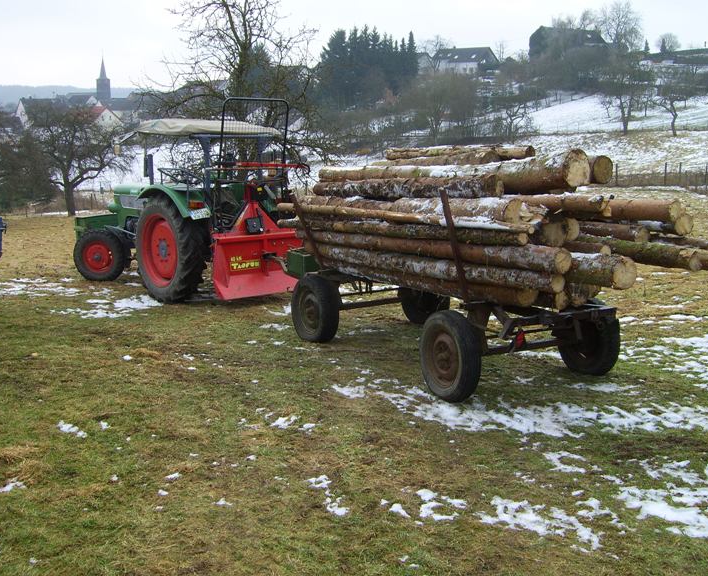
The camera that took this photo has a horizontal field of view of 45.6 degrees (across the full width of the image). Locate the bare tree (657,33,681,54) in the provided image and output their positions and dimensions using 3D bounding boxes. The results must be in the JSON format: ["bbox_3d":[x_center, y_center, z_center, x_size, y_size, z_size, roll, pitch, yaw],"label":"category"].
[{"bbox_3d":[74.606,-58.119,200.000,5.693,4.982,5.409,3,10,20],"label":"bare tree"}]

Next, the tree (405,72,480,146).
[{"bbox_3d":[7.387,-15.329,72.000,6.490,6.149,6.166,1,9,6],"label":"tree"}]

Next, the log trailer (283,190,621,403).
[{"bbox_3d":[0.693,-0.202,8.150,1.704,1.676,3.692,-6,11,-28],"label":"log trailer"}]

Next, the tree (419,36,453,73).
[{"bbox_3d":[14.983,-43.112,155.000,6.251,6.986,5.938,1,9,5],"label":"tree"}]

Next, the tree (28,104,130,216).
[{"bbox_3d":[-9.768,-4.537,30.000,3.772,3.985,3.583,-3,10,-18],"label":"tree"}]

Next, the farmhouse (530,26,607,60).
[{"bbox_3d":[41.783,-47.654,165.000,12.500,7.600,9.000,-4,10,-23],"label":"farmhouse"}]

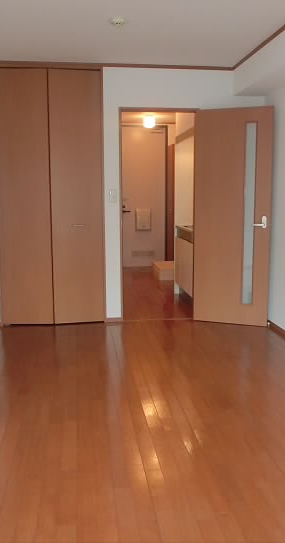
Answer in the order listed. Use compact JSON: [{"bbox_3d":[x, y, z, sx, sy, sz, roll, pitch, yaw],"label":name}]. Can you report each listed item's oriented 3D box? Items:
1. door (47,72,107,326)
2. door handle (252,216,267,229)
[{"bbox_3d":[-0.611,-0.662,4.715,0.479,2.336,0.040,-2,9,-11],"label":"door"},{"bbox_3d":[1.070,-0.445,4.576,0.123,0.114,0.060,3,9,18],"label":"door handle"}]

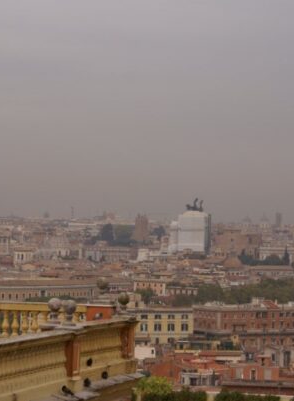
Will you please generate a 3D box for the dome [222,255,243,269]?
[{"bbox_3d":[59.560,42.500,1220.000,14.500,9.700,14.500,0,-1,0],"label":"dome"}]

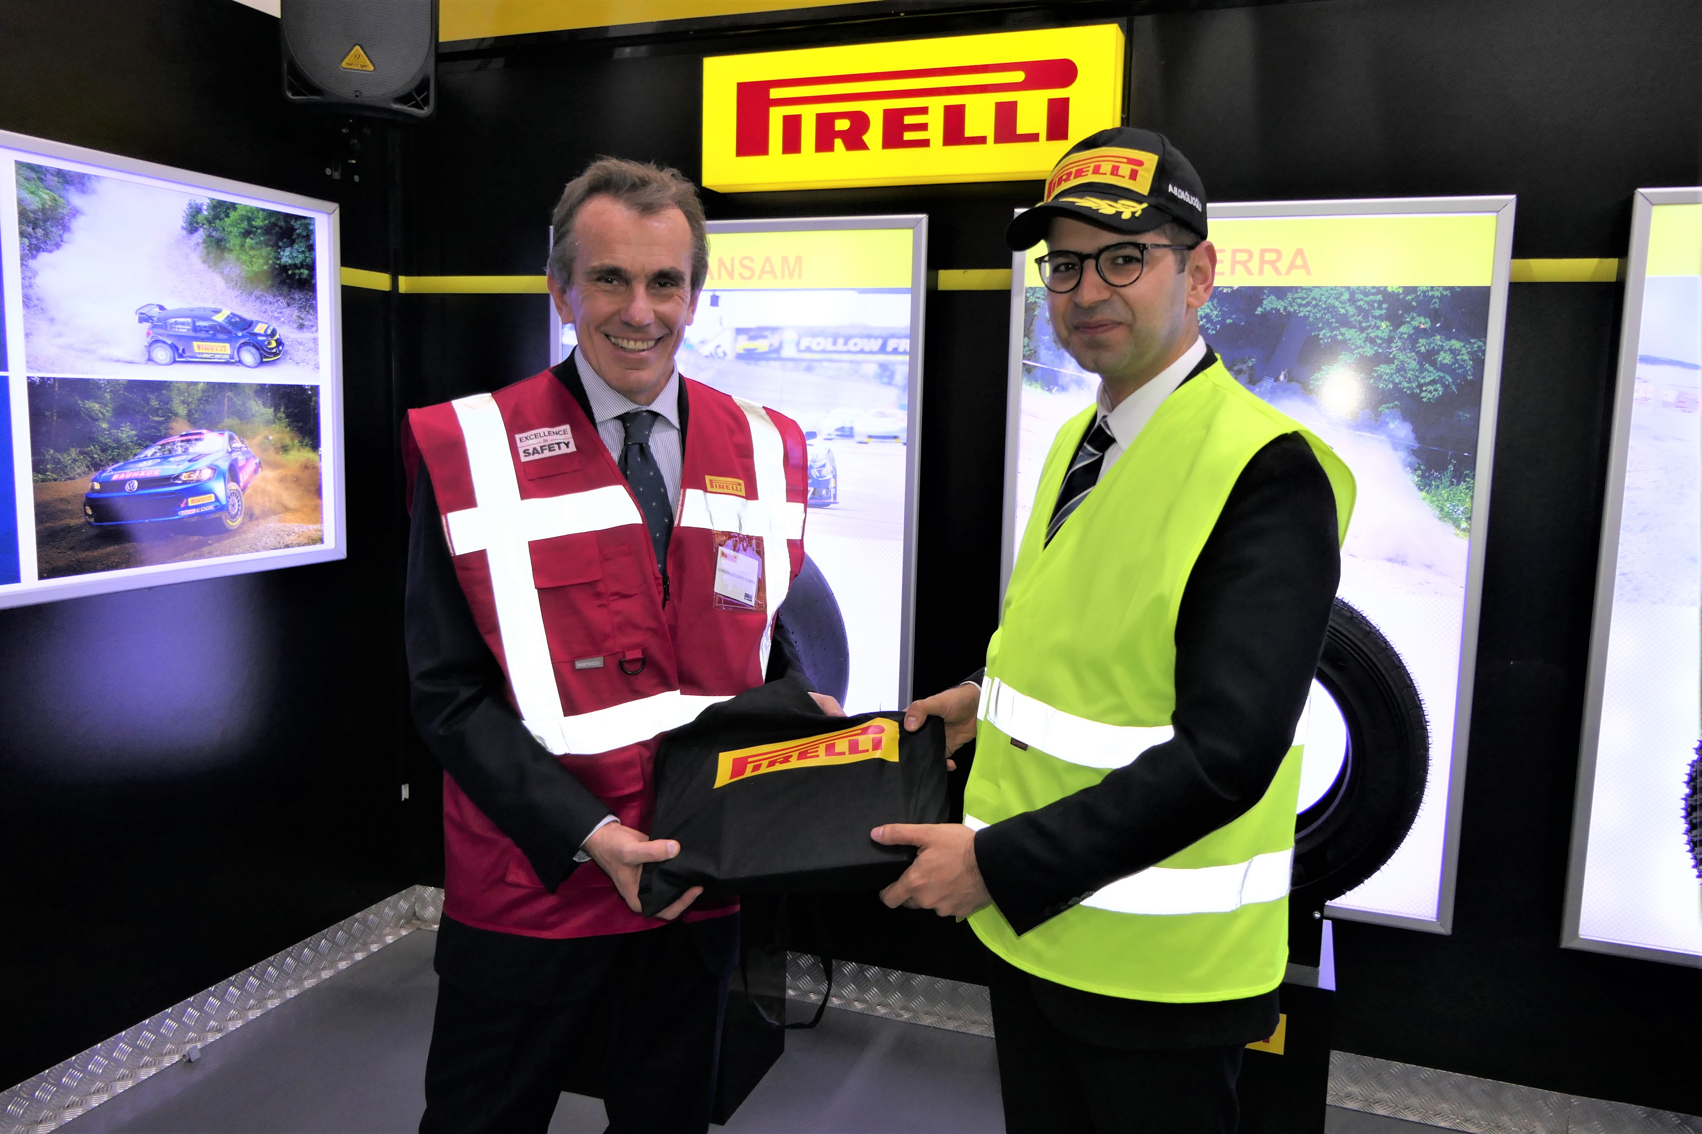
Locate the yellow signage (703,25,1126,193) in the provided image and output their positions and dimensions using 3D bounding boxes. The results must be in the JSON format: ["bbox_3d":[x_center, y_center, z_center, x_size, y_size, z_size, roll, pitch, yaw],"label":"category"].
[{"bbox_3d":[0.119,-1.039,2.610,0.966,0.290,0.090,4,7,18],"label":"yellow signage"}]

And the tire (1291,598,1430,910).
[{"bbox_3d":[0.745,0.336,2.172,0.645,0.645,0.210,4,7,18],"label":"tire"}]

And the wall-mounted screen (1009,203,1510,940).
[{"bbox_3d":[0.800,-0.005,2.407,0.952,1.468,0.065,3,8,17],"label":"wall-mounted screen"}]

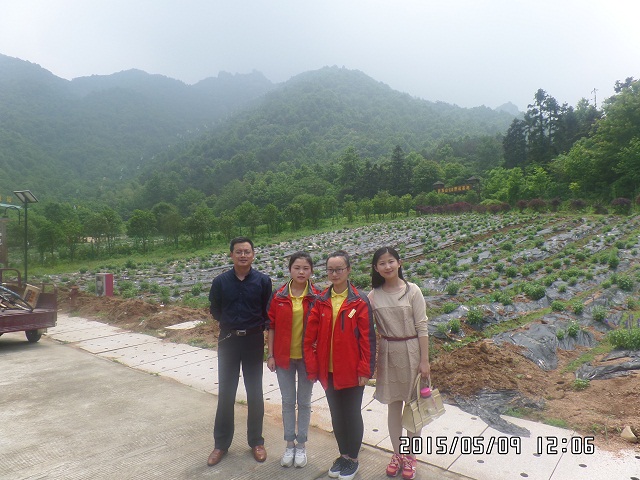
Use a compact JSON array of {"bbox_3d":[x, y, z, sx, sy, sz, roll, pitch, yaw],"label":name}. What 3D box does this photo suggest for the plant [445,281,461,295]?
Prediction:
[{"bbox_3d":[2.680,0.961,8.600,0.317,0.277,0.317,-1,0,0],"label":"plant"}]

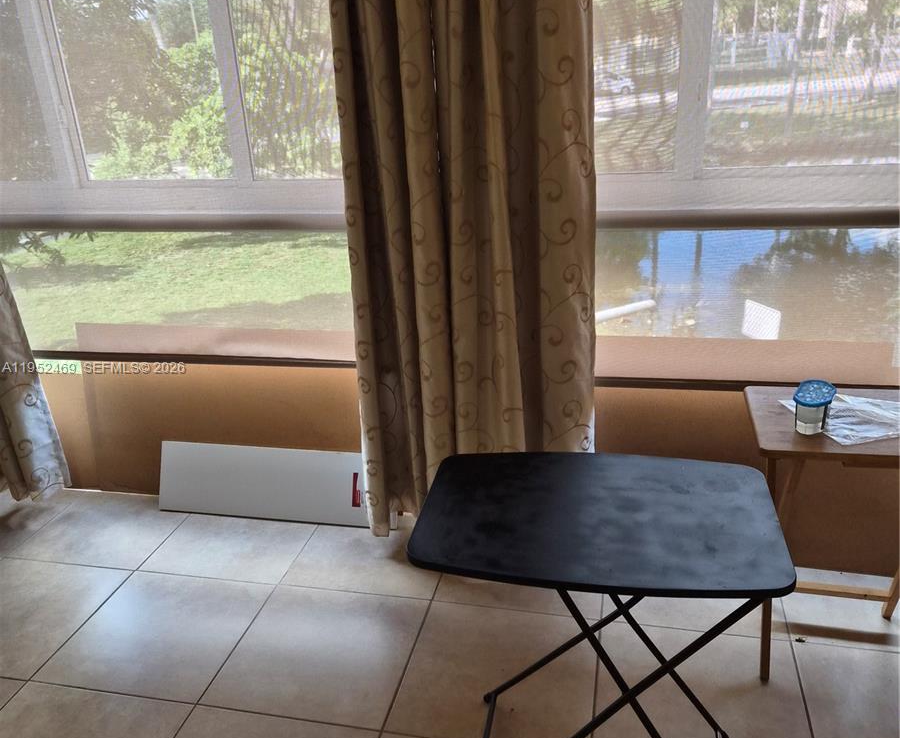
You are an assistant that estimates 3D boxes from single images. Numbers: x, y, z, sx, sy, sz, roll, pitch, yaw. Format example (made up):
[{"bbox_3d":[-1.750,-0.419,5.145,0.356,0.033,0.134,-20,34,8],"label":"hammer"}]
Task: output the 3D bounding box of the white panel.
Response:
[{"bbox_3d":[-0.620,0.411,2.861,0.912,0.252,0.018,2,-1,12],"label":"white panel"}]

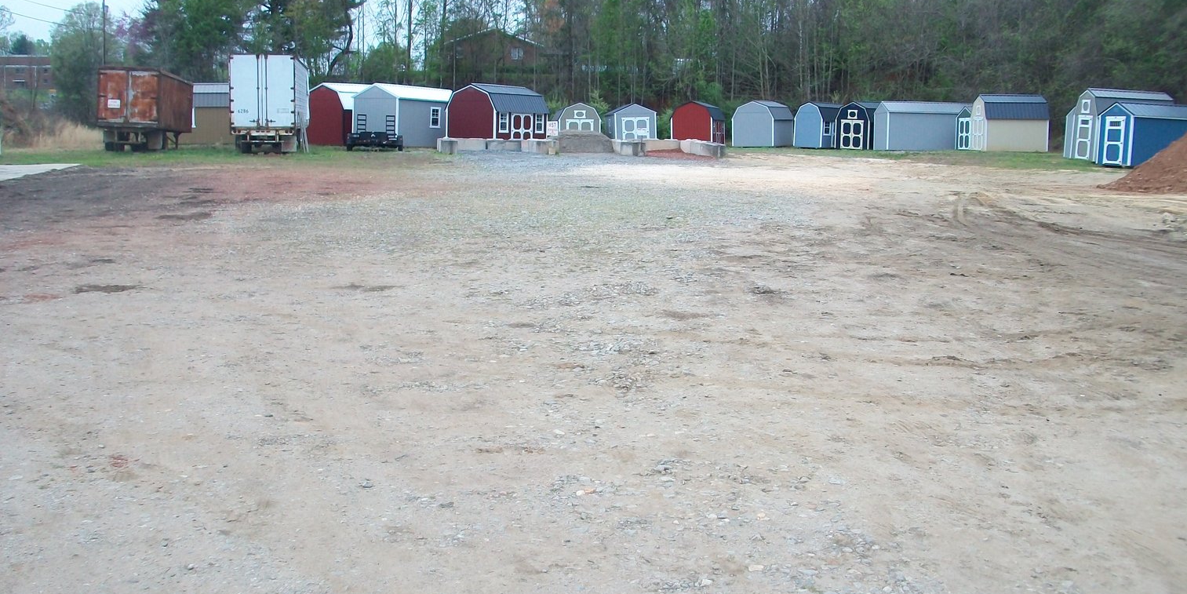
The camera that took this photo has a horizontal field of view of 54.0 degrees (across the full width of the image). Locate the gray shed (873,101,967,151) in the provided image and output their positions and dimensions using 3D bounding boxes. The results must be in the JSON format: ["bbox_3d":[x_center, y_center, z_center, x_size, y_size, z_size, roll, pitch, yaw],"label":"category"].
[{"bbox_3d":[21.427,-10.904,74.768,6.233,3.197,2.512,0,9,-8],"label":"gray shed"}]

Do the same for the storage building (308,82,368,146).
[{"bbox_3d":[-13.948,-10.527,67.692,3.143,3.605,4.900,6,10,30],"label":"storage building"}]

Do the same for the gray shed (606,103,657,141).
[{"bbox_3d":[2.639,-12.390,83.558,3.012,2.965,3.704,0,9,-9],"label":"gray shed"}]

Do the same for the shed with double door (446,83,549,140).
[{"bbox_3d":[-5.520,-10.441,67.682,3.671,3.662,5.069,6,10,32],"label":"shed with double door"}]

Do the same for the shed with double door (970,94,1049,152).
[{"bbox_3d":[24.918,-10.411,69.992,3.764,3.454,2.535,0,9,-5],"label":"shed with double door"}]

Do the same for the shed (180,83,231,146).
[{"bbox_3d":[-20.286,-10.114,64.786,4.875,3.491,3.050,0,9,-5],"label":"shed"}]

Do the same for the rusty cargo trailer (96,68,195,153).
[{"bbox_3d":[-21.401,-8.876,56.372,2.448,3.526,12.415,-1,9,-13],"label":"rusty cargo trailer"}]

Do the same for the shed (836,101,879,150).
[{"bbox_3d":[18.695,-11.713,79.855,2.536,3.316,4.396,8,11,38],"label":"shed"}]

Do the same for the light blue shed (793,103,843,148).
[{"bbox_3d":[16.824,-12.436,84.575,2.461,3.309,4.388,9,12,44],"label":"light blue shed"}]

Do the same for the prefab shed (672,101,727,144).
[{"bbox_3d":[7.636,-12.518,84.823,3.067,3.296,3.848,4,9,20],"label":"prefab shed"}]

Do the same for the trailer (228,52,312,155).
[{"bbox_3d":[-14.555,-8.701,53.222,2.509,3.907,13.276,-1,9,-11],"label":"trailer"}]

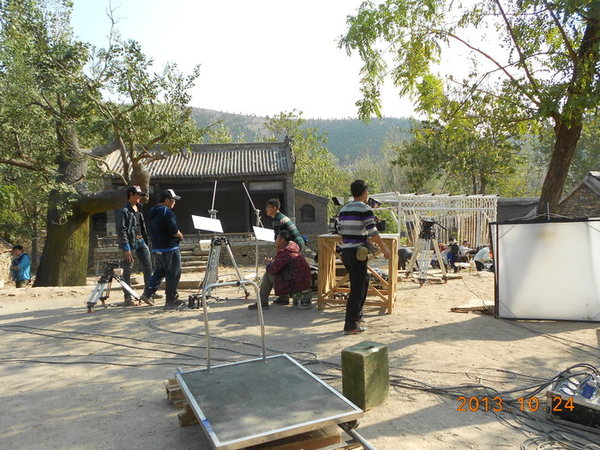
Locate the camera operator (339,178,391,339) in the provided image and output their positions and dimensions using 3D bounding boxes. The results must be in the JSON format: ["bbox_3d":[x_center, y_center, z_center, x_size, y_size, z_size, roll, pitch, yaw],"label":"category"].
[{"bbox_3d":[0.730,0.361,5.214,0.520,1.740,0.430,1,3,37],"label":"camera operator"}]

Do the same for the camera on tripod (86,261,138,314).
[{"bbox_3d":[-2.750,0.873,6.583,0.700,0.680,0.650,-1,2,-6],"label":"camera on tripod"}]

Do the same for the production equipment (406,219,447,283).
[{"bbox_3d":[2.447,0.458,8.717,0.760,1.240,0.740,-1,2,-6],"label":"production equipment"}]

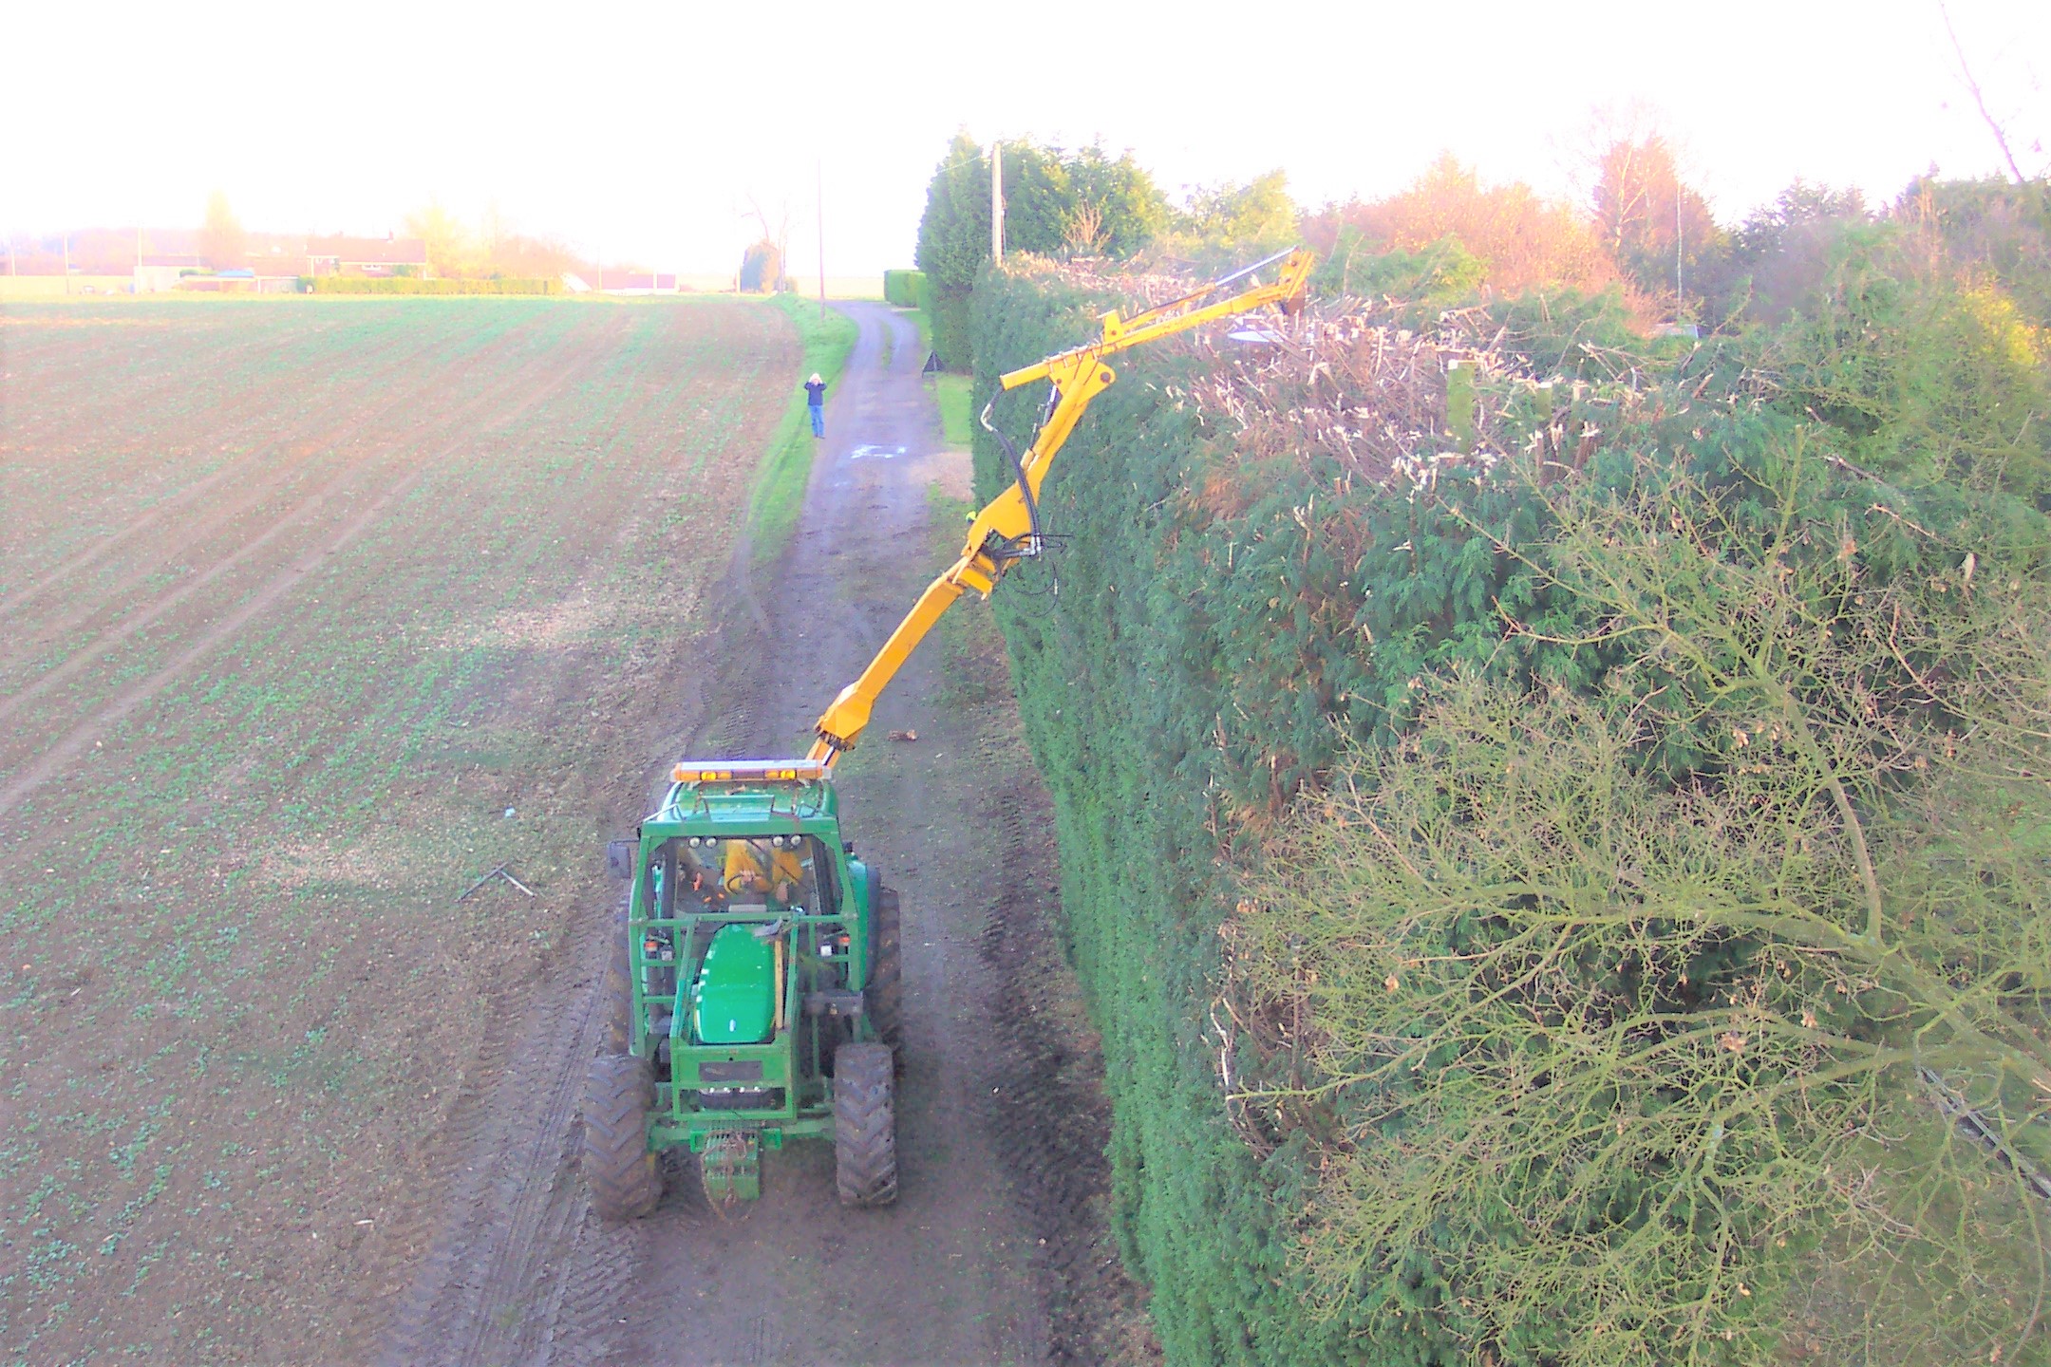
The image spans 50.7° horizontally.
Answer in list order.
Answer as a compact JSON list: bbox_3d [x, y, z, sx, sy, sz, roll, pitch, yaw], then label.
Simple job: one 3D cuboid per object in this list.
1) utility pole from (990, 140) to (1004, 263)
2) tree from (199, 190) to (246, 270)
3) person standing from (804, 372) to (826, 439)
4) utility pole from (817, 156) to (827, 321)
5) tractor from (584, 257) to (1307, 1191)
[{"bbox_3d":[-0.693,-10.138,56.754,0.220,7.900,0.220,0,11,0],"label":"utility pole"},{"bbox_3d":[-97.177,-53.323,260.855,5.700,12.000,5.700,0,11,0],"label":"tree"},{"bbox_3d":[-5.584,-7.425,57.834,0.600,1.740,0.420,-1,11,-5],"label":"person standing"},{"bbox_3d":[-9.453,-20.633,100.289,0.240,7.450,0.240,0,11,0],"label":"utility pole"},{"bbox_3d":[-0.369,0.123,18.542,6.600,7.300,6.300,-1,11,-4],"label":"tractor"}]

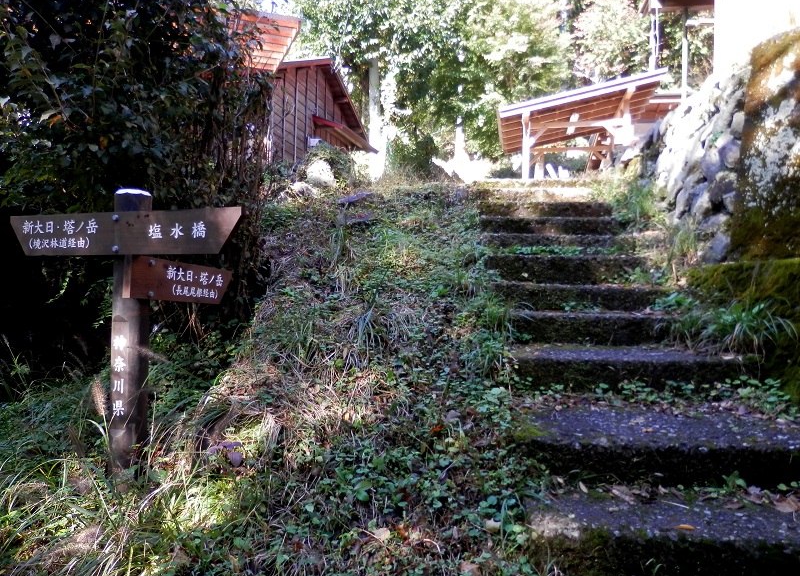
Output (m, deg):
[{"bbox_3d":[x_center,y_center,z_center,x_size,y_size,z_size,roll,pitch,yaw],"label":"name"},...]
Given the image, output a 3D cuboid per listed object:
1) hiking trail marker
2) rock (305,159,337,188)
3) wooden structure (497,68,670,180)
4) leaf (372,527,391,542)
[{"bbox_3d":[-1.035,0.186,2.594,1.178,1.174,0.653,1,0,19],"label":"hiking trail marker"},{"bbox_3d":[-0.971,-1.401,7.100,0.380,0.360,0.340,1,0,0],"label":"rock"},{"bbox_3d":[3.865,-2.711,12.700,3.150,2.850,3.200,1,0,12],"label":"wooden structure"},{"bbox_3d":[-0.059,0.811,1.900,0.057,0.013,0.055,2,29,-1],"label":"leaf"}]

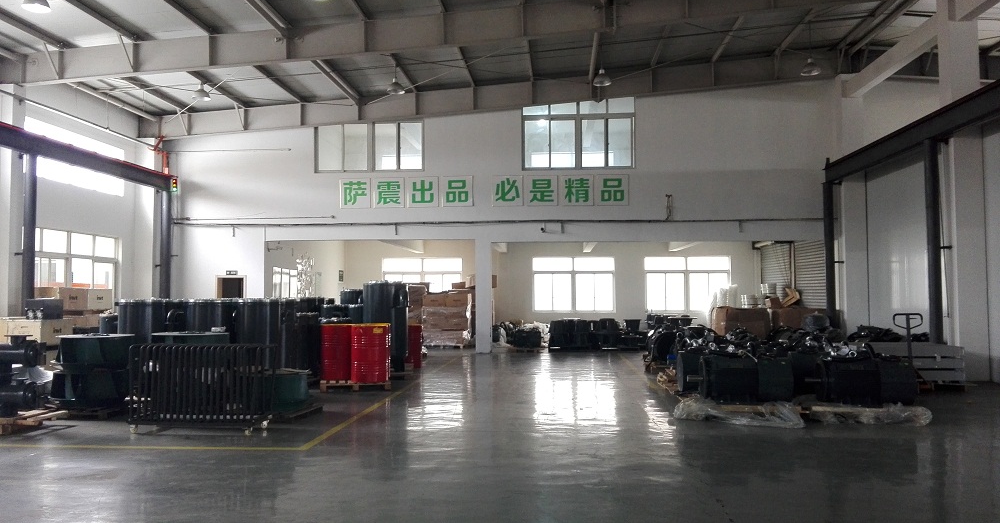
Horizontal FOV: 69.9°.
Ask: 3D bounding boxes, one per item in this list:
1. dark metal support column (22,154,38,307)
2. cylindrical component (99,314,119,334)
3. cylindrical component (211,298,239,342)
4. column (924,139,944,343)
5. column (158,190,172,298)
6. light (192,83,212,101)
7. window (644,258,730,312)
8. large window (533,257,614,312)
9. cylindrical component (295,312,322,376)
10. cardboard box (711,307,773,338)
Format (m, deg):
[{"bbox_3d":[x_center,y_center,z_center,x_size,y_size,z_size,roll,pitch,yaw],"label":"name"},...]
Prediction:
[{"bbox_3d":[-9.198,0.018,13.973,0.220,4.252,0.220,0,-3,5],"label":"dark metal support column"},{"bbox_3d":[-6.586,1.418,12.166,0.420,1.031,0.420,0,-3,0],"label":"cylindrical component"},{"bbox_3d":[-4.473,1.251,11.560,0.500,1.273,0.500,0,-3,0],"label":"cylindrical component"},{"bbox_3d":[7.544,-0.066,12.412,0.220,4.200,0.220,0,-3,5],"label":"column"},{"bbox_3d":[-8.626,0.288,18.468,0.230,4.200,0.230,0,-3,5],"label":"column"},{"bbox_3d":[-6.978,-3.986,16.753,0.420,0.368,0.420,0,-3,5],"label":"light"},{"bbox_3d":[6.861,0.839,26.095,3.091,2.016,0.150,0,-3,5],"label":"window"},{"bbox_3d":[2.747,0.856,26.450,3.039,2.054,0.150,0,-3,5],"label":"large window"},{"bbox_3d":[-3.321,1.416,12.382,0.440,1.048,0.440,0,-3,0],"label":"cylindrical component"},{"bbox_3d":[6.127,1.715,18.068,1.050,1.072,1.150,0,-3,5],"label":"cardboard box"}]

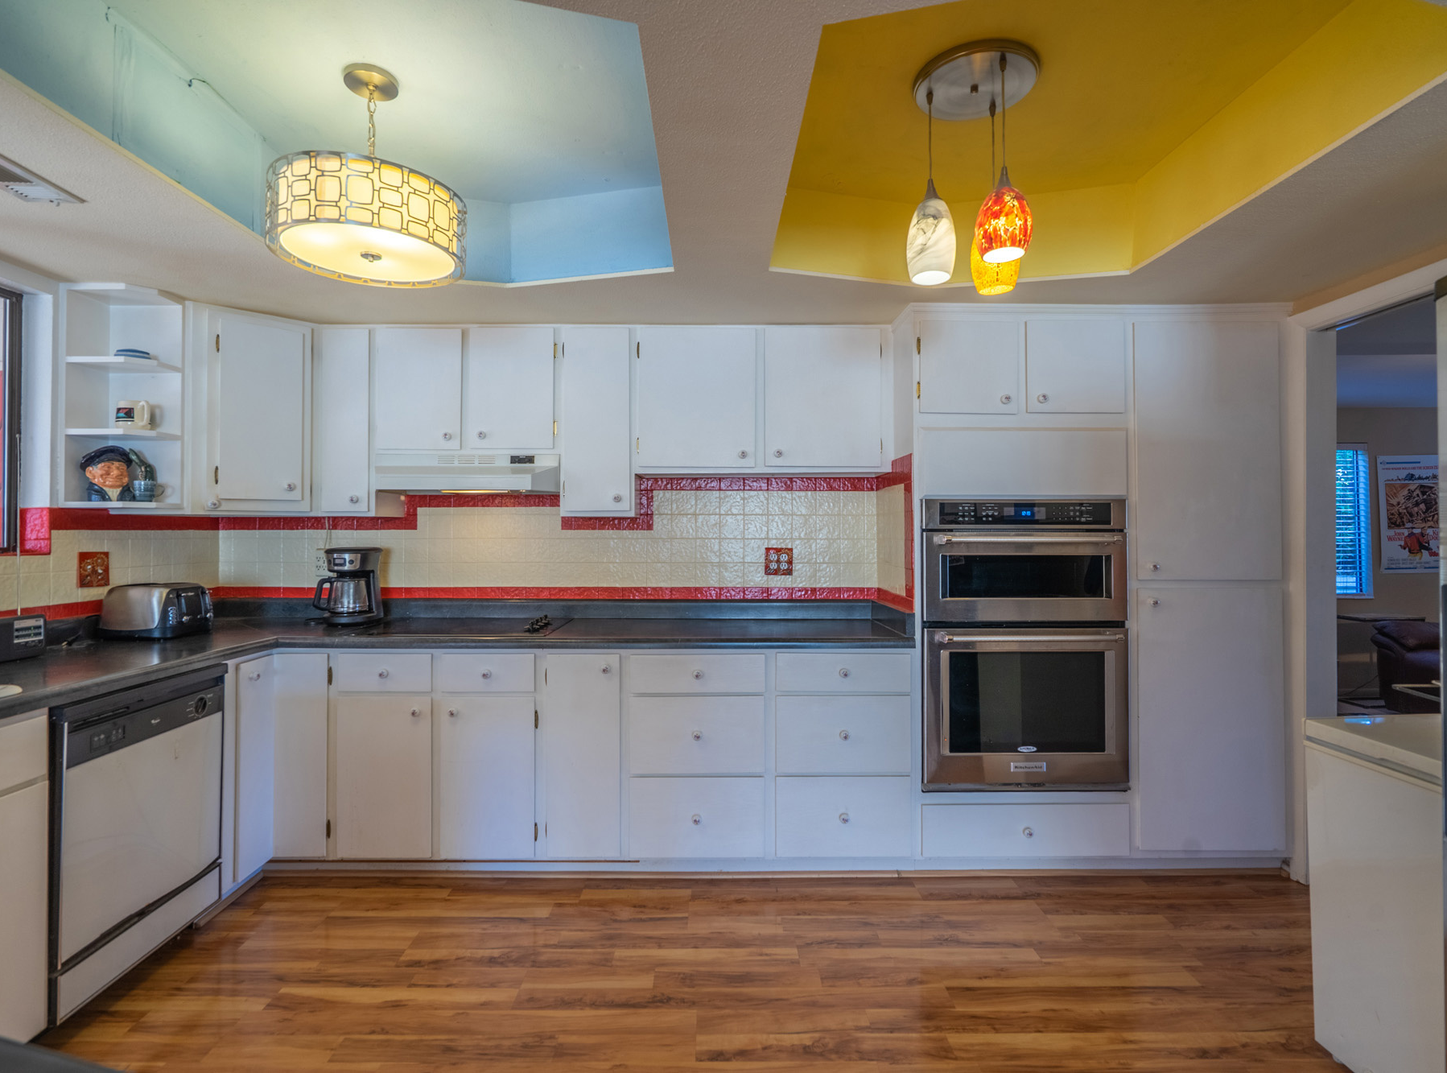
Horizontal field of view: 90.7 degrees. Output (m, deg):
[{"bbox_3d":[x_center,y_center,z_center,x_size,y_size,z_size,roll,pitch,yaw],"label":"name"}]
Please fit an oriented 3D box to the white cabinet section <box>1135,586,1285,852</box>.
[{"bbox_3d":[1.773,0.666,2.890,0.530,0.965,0.560,0,0,-1],"label":"white cabinet section"}]

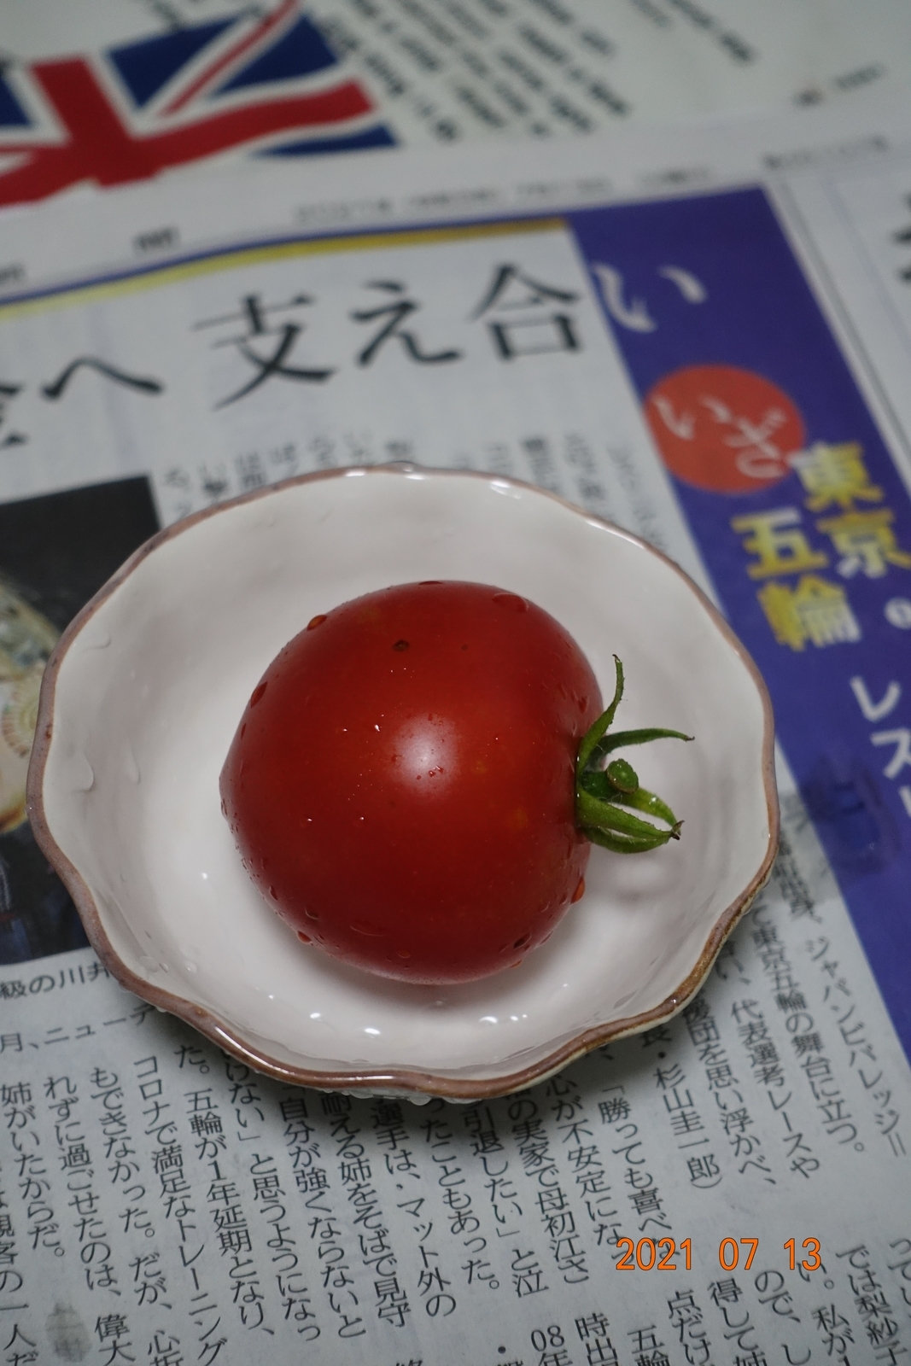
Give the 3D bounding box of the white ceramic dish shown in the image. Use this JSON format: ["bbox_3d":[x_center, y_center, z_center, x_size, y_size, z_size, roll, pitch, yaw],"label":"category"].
[{"bbox_3d":[-0.006,0.014,0.316,0.086,0.026,0.086,1,56,-2],"label":"white ceramic dish"}]

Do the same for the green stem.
[{"bbox_3d":[0.019,0.008,0.290,0.015,0.017,0.021,2,92,28],"label":"green stem"}]

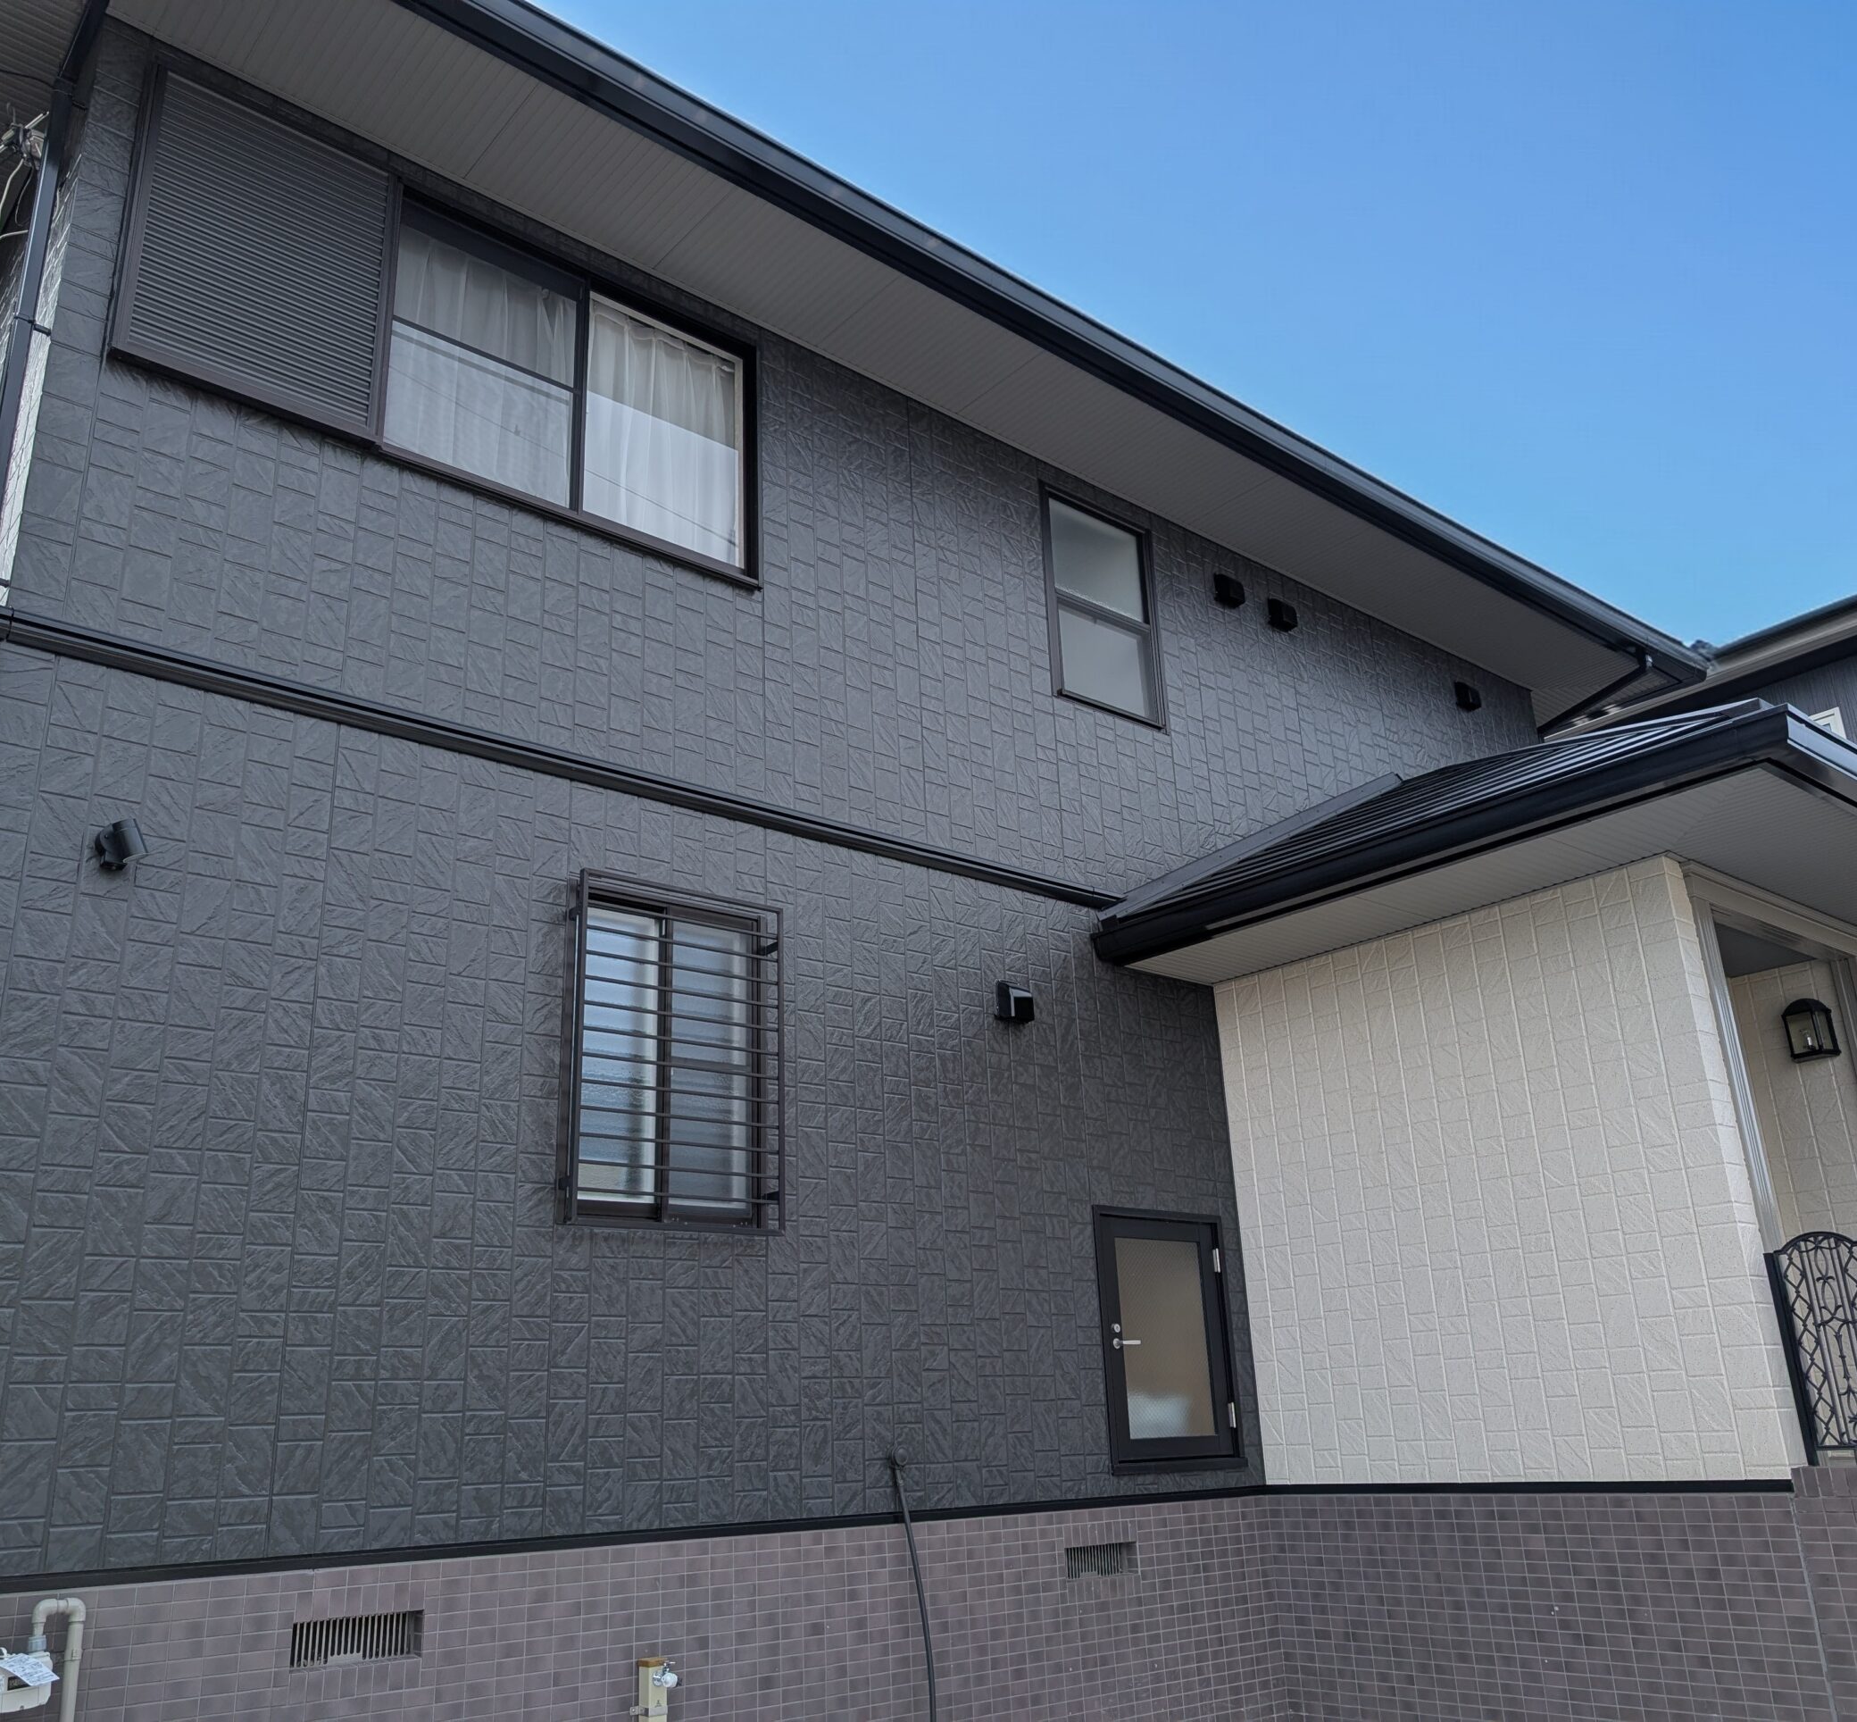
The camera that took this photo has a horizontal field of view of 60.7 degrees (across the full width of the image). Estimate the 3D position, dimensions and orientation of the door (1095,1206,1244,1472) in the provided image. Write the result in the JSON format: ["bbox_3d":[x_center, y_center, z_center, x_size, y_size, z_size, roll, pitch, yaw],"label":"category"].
[{"bbox_3d":[1.114,2.222,7.398,0.865,1.130,0.080,14,-25,-38],"label":"door"}]

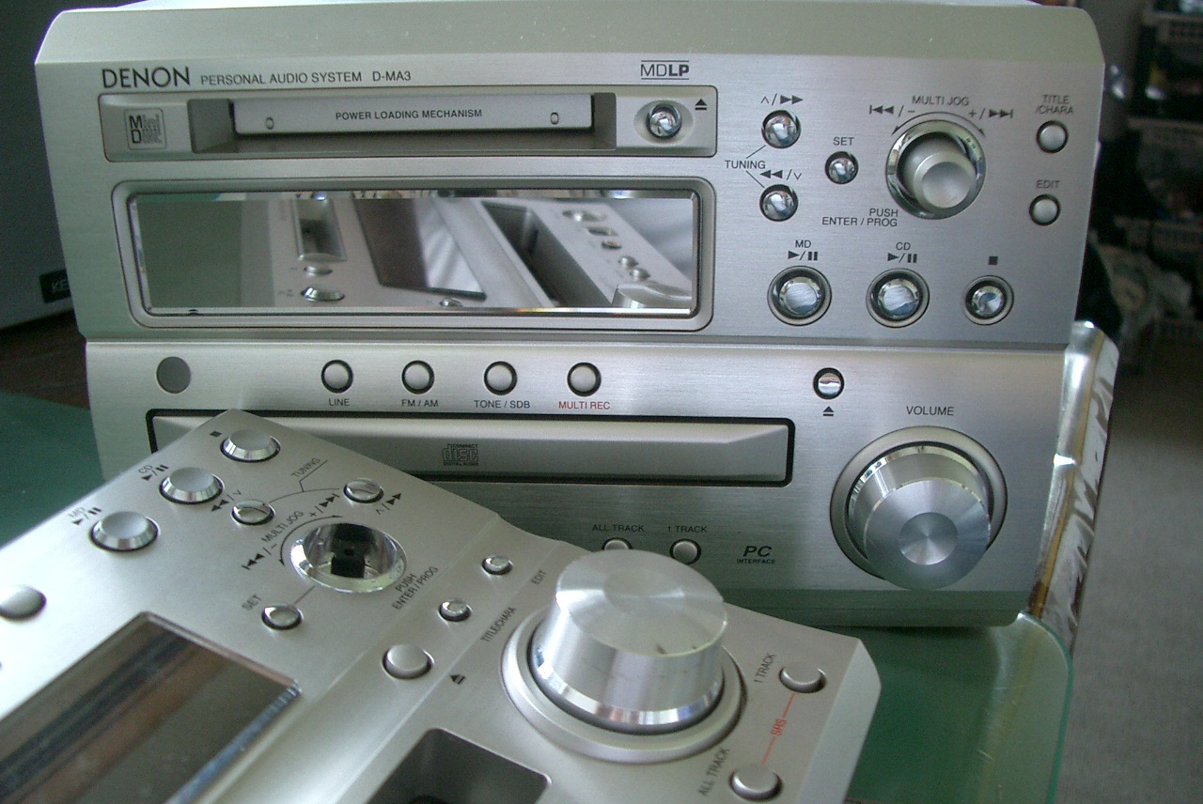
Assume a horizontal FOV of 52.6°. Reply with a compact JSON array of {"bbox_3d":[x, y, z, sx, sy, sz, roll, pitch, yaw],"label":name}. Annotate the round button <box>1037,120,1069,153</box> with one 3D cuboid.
[{"bbox_3d":[0.087,-0.051,0.234,0.006,0.006,0.003,1,23,3],"label":"round button"}]

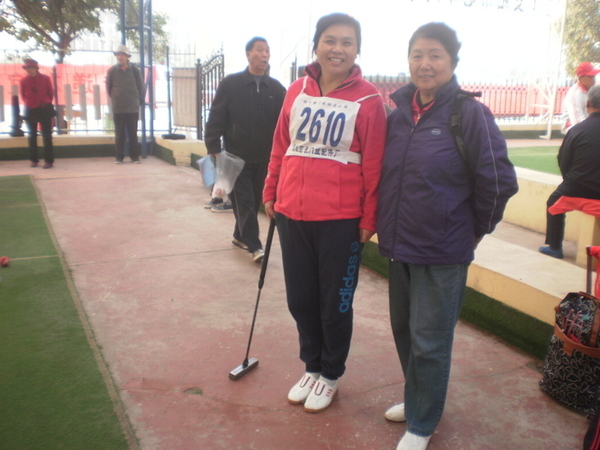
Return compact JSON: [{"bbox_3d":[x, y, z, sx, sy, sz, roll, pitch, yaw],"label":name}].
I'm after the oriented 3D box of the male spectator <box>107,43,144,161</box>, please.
[{"bbox_3d":[-2.741,-1.880,9.809,0.560,1.770,0.360,0,13,-8],"label":"male spectator"}]

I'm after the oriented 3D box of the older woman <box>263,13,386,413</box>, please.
[{"bbox_3d":[0.097,-0.033,2.596,0.500,1.620,0.320,7,14,21],"label":"older woman"}]

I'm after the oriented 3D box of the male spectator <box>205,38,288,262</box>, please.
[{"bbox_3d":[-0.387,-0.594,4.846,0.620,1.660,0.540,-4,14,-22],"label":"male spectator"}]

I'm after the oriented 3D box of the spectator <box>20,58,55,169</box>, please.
[{"bbox_3d":[-3.814,-1.625,9.087,0.490,1.540,0.340,-1,13,-13],"label":"spectator"}]

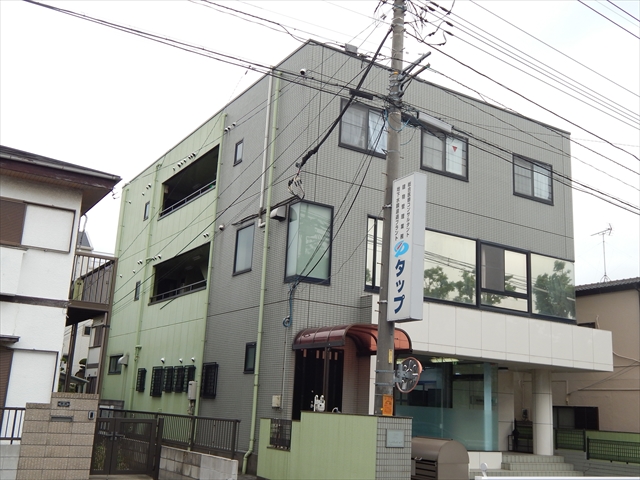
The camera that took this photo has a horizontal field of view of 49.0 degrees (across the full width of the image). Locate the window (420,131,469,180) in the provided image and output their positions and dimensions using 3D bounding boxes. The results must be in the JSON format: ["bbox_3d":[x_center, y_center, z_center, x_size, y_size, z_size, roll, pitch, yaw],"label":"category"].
[{"bbox_3d":[3.577,-2.466,19.984,1.765,1.355,0.100,11,-16,-30],"label":"window"}]

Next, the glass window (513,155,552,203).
[{"bbox_3d":[6.601,-1.844,21.770,1.777,1.313,0.120,11,-16,-30],"label":"glass window"}]

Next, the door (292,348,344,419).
[{"bbox_3d":[-0.049,3.561,16.417,1.341,2.051,0.100,11,-16,-30],"label":"door"}]

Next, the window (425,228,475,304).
[{"bbox_3d":[3.585,0.797,19.292,1.966,1.908,0.100,11,-16,-30],"label":"window"}]

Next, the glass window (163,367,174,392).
[{"bbox_3d":[-4.890,4.468,22.509,0.160,0.783,0.526,11,-16,-30],"label":"glass window"}]

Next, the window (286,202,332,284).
[{"bbox_3d":[-0.247,0.094,17.211,1.030,1.933,0.491,11,-16,-30],"label":"window"}]

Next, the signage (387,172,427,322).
[{"bbox_3d":[1.592,0.147,12.776,0.269,2.645,0.712,10,-15,-26],"label":"signage"}]

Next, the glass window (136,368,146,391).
[{"bbox_3d":[-6.351,4.996,24.999,0.140,0.805,0.730,11,-16,-30],"label":"glass window"}]

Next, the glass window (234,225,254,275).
[{"bbox_3d":[-2.052,0.288,19.263,0.120,1.316,1.130,11,-16,-30],"label":"glass window"}]

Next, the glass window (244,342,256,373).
[{"bbox_3d":[-1.777,3.025,18.023,0.100,0.785,0.600,11,-16,-30],"label":"glass window"}]

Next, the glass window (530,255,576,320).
[{"bbox_3d":[7.071,1.476,21.381,1.966,1.900,0.100,11,-16,-30],"label":"glass window"}]

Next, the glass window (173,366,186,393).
[{"bbox_3d":[-4.393,4.350,21.896,0.140,0.780,0.700,11,-16,-30],"label":"glass window"}]

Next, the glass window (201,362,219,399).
[{"bbox_3d":[-3.119,3.978,19.861,0.140,0.950,0.920,11,-16,-30],"label":"glass window"}]

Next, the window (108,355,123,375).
[{"bbox_3d":[-8.224,5.033,28.280,0.100,0.765,1.800,11,-16,-30],"label":"window"}]

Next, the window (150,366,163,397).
[{"bbox_3d":[-5.442,4.700,23.356,0.160,0.938,0.691,11,-16,-30],"label":"window"}]

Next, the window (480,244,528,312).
[{"bbox_3d":[5.355,1.123,20.367,1.970,1.840,0.100,11,-16,-30],"label":"window"}]

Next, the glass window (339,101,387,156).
[{"bbox_3d":[1.290,-2.896,18.630,1.770,1.330,0.100,11,-16,-30],"label":"glass window"}]

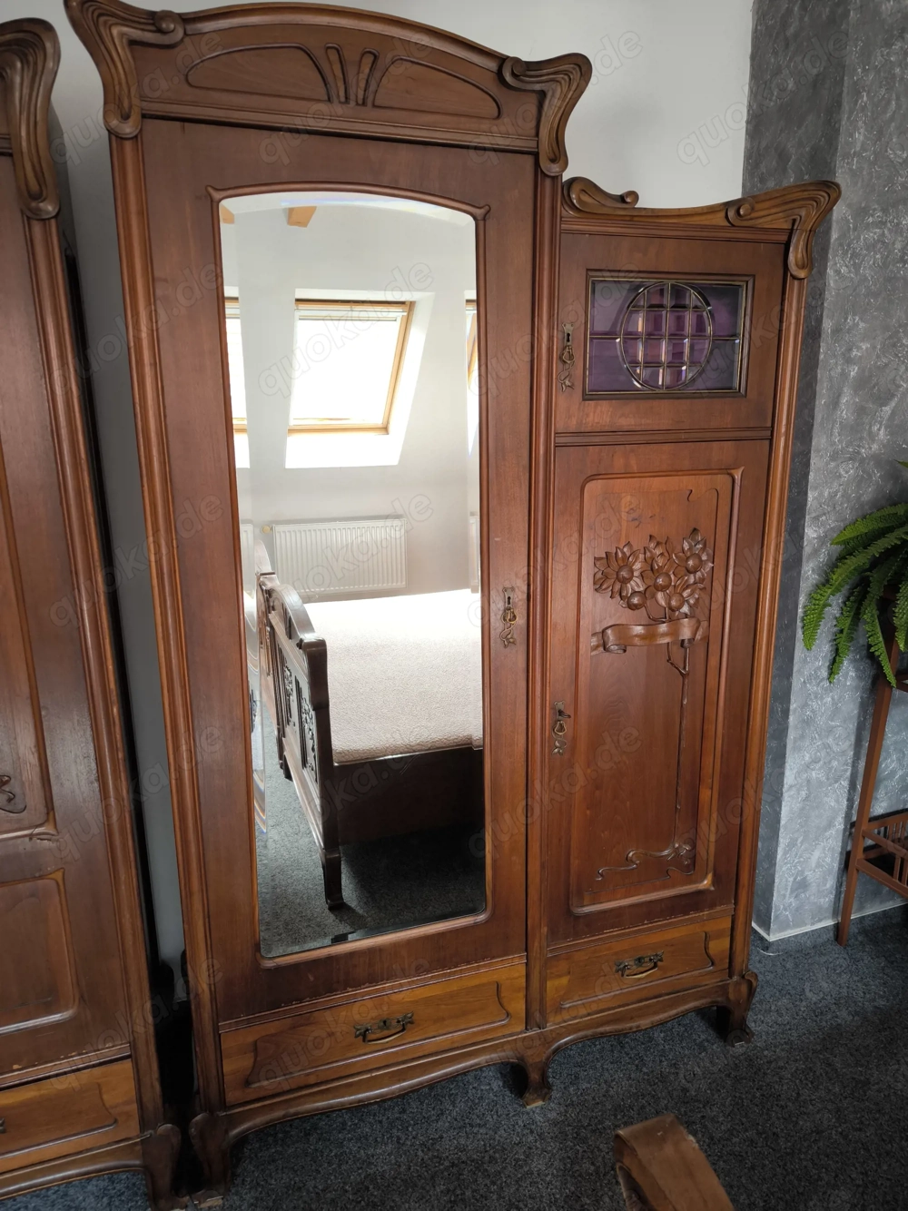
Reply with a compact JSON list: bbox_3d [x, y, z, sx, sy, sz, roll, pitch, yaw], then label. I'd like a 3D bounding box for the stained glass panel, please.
[{"bbox_3d":[0.418,-0.525,1.650,0.351,0.211,0.018,-5,14,-18],"label":"stained glass panel"}]

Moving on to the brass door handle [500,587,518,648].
[{"bbox_3d":[0.114,0.025,1.658,0.037,0.124,0.025,-5,14,-18],"label":"brass door handle"}]

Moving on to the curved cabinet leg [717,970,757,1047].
[{"bbox_3d":[0.715,1.014,2.101,0.076,0.177,0.085,-5,14,-18],"label":"curved cabinet leg"}]

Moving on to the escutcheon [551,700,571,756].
[{"bbox_3d":[0.229,0.259,1.751,0.037,0.124,0.030,-5,14,-18],"label":"escutcheon"}]

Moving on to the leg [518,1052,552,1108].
[{"bbox_3d":[0.185,1.095,1.945,0.060,0.105,0.070,-5,14,-18],"label":"leg"}]

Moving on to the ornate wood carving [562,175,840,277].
[{"bbox_3d":[0.478,-0.726,1.603,0.594,0.167,0.070,-5,14,-18],"label":"ornate wood carving"}]

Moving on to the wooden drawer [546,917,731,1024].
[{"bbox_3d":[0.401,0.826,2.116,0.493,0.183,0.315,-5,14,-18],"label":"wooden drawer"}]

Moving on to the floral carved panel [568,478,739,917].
[{"bbox_3d":[0.430,0.203,1.819,0.386,0.987,0.035,-5,14,-18],"label":"floral carved panel"}]

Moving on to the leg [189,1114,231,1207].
[{"bbox_3d":[-0.496,1.116,1.707,0.066,0.191,0.085,-5,14,-18],"label":"leg"}]

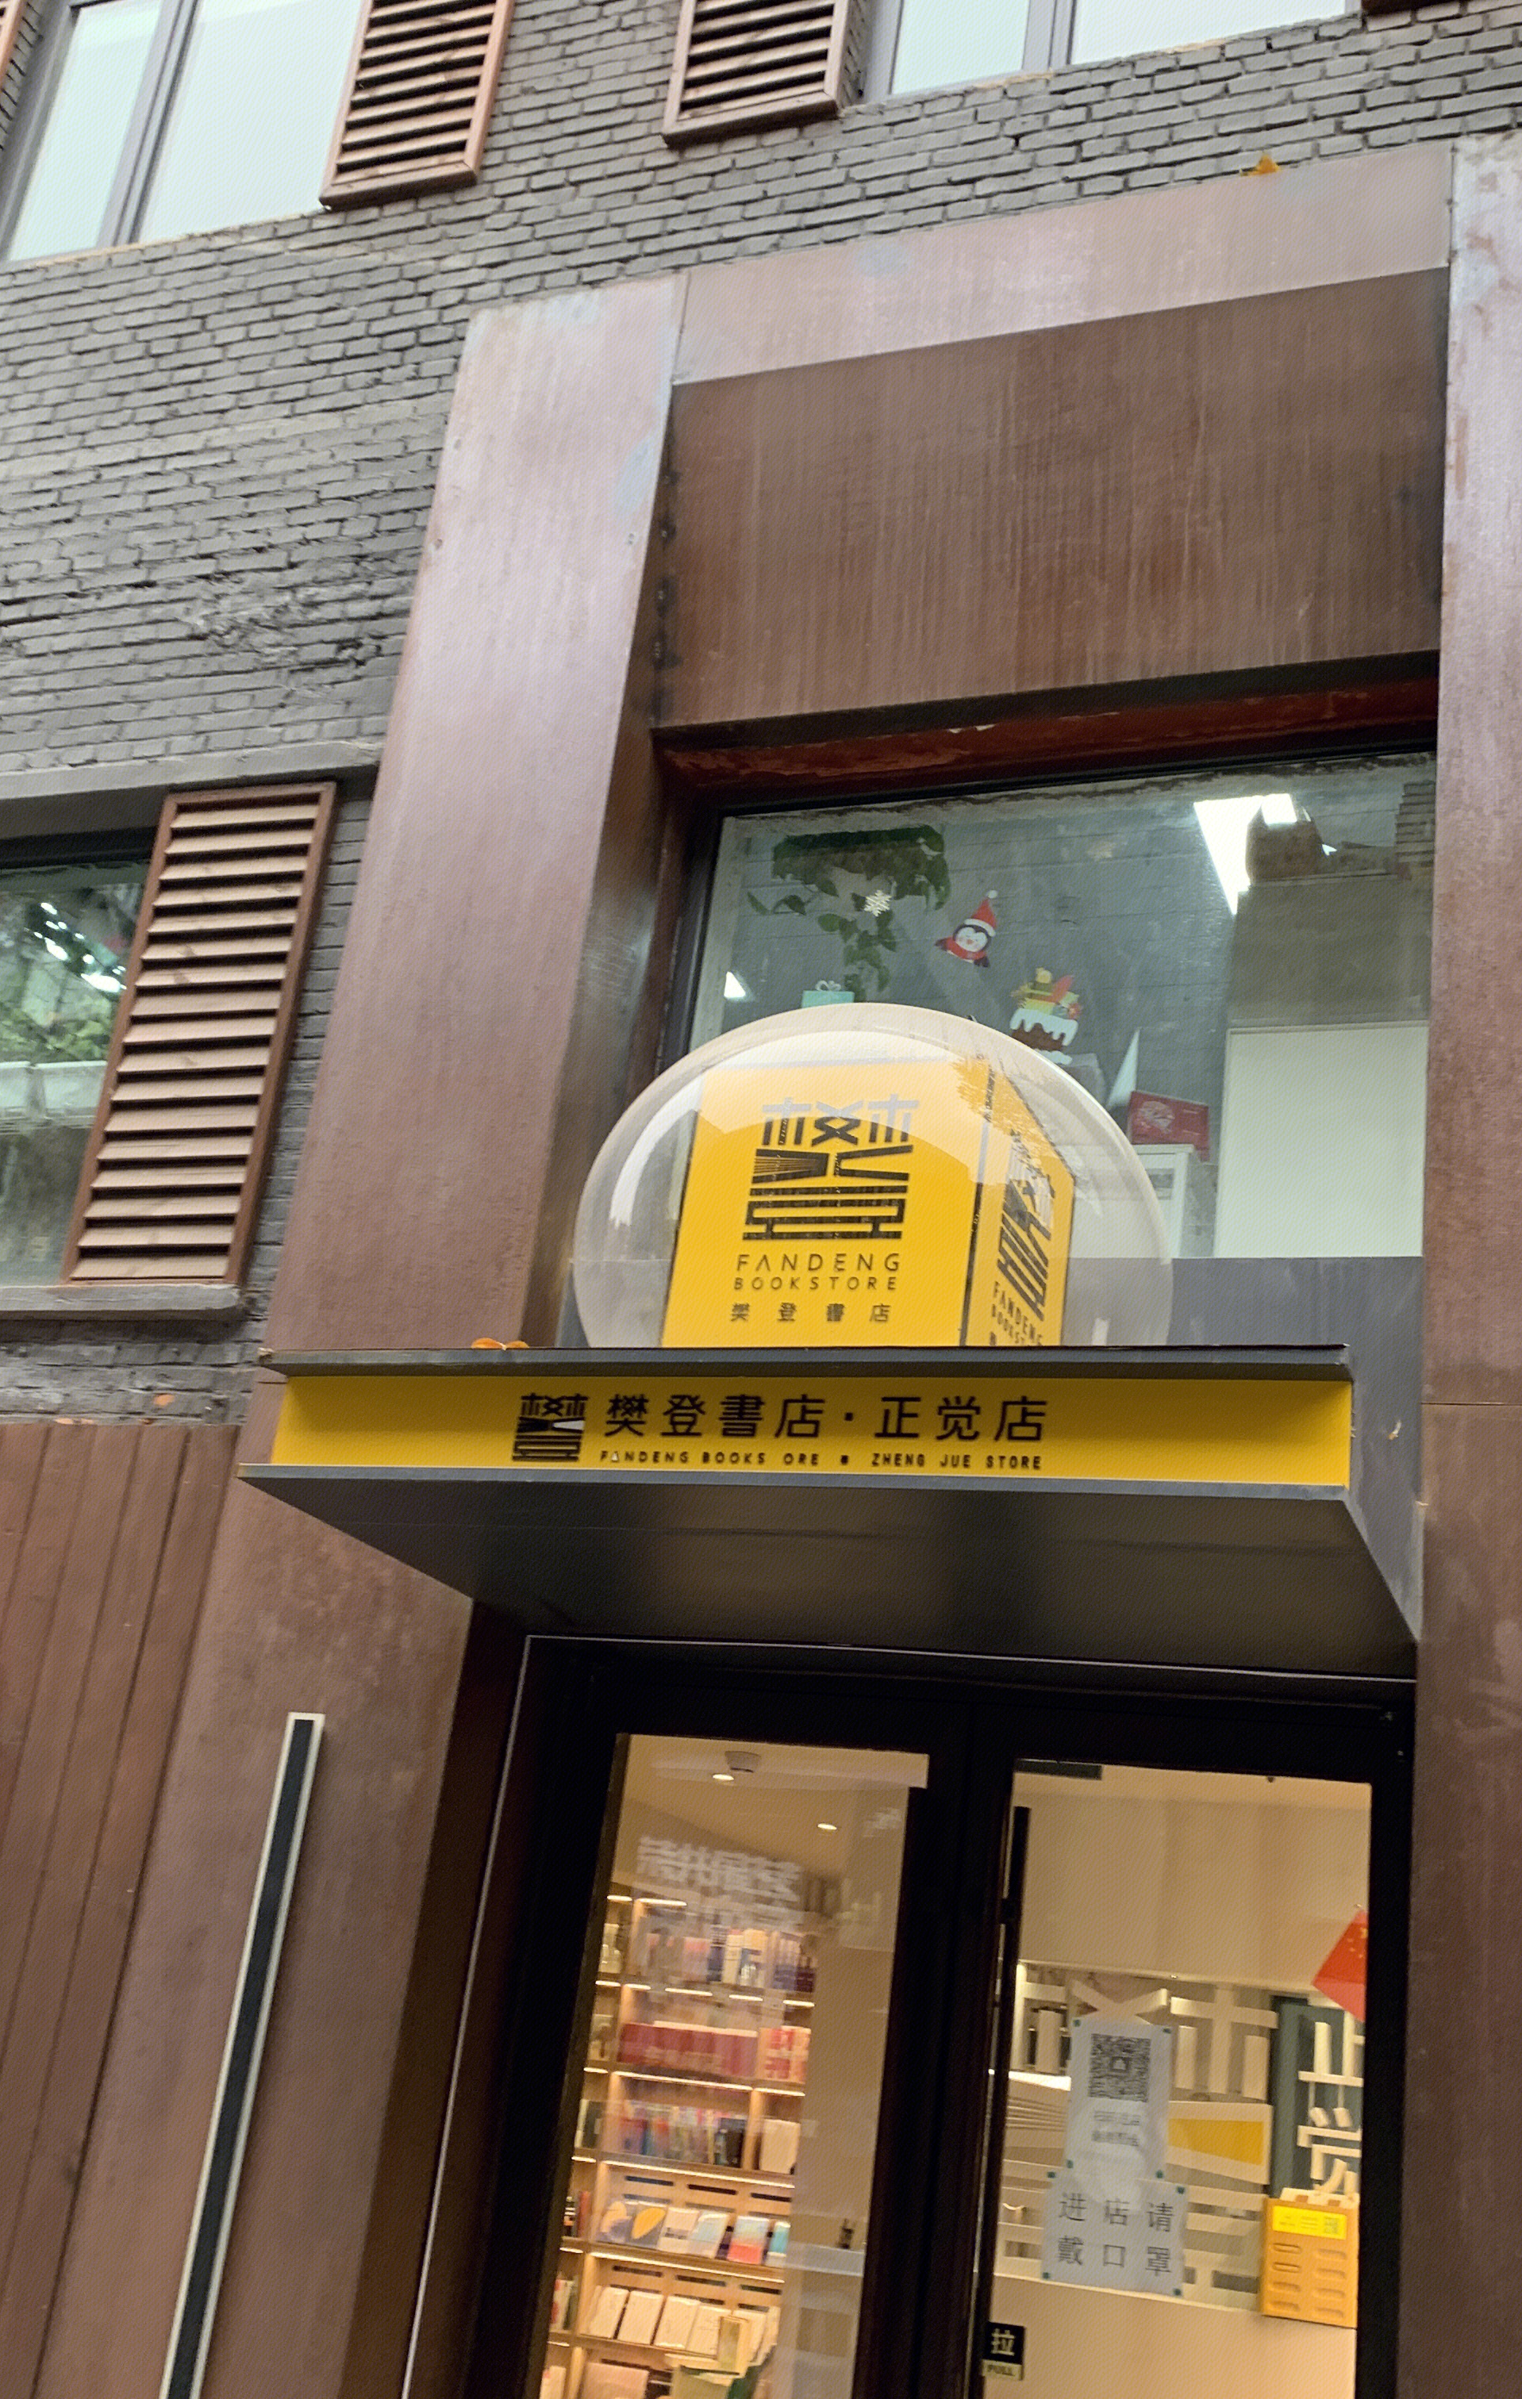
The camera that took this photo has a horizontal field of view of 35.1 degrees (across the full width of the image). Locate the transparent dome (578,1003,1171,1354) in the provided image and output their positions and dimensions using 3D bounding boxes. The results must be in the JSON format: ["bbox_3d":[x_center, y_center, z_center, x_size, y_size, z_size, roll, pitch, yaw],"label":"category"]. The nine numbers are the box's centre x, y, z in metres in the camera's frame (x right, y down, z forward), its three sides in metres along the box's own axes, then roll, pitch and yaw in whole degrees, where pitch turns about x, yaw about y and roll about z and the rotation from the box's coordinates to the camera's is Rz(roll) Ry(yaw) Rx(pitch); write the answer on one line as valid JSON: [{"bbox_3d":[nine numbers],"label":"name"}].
[{"bbox_3d":[0.236,0.042,4.797,1.180,0.830,1.180,-1,-21,22],"label":"transparent dome"}]

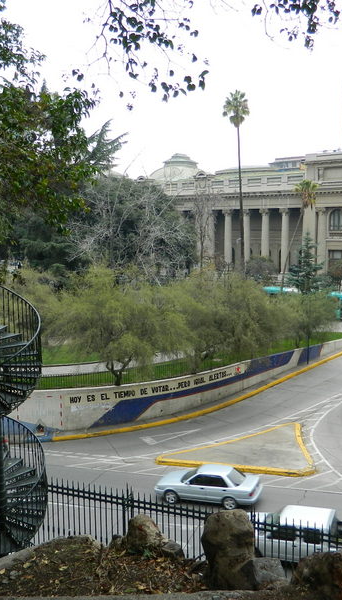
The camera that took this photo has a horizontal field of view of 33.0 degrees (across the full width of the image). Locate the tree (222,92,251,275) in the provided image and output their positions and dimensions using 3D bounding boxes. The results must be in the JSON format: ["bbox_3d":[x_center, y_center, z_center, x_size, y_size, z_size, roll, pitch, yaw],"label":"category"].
[{"bbox_3d":[8.645,-12.688,76.265,3.600,28.882,3.600,-1,7,0],"label":"tree"}]

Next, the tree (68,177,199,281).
[{"bbox_3d":[-4.136,-4.447,58.451,13.000,16.300,12.000,-1,7,-6],"label":"tree"}]

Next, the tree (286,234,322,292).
[{"bbox_3d":[15.661,-2.405,66.355,4.500,10.734,4.500,-1,7,0],"label":"tree"}]

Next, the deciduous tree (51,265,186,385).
[{"bbox_3d":[-3.649,1.789,39.280,8.800,8.100,8.300,-3,7,-21],"label":"deciduous tree"}]

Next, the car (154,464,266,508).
[{"bbox_3d":[1.576,7.653,24.155,4.300,1.385,1.670,1,7,13],"label":"car"}]

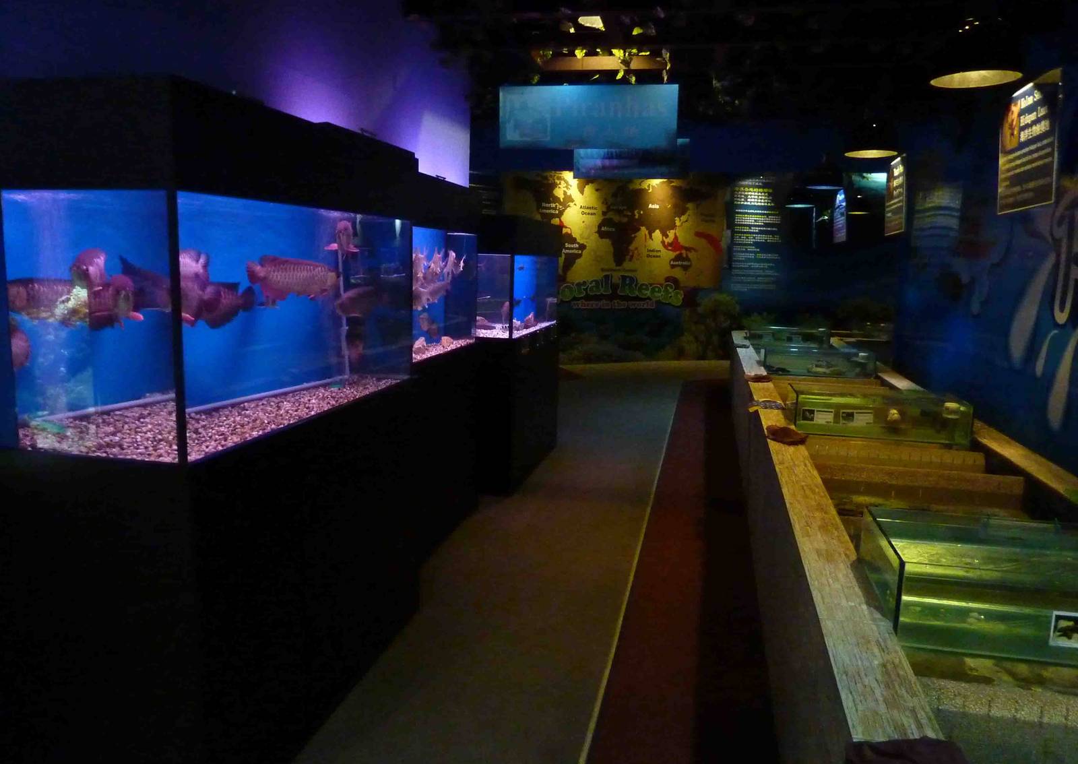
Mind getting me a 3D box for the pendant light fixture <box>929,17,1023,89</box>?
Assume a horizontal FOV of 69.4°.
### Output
[{"bbox_3d":[1.518,-1.150,2.686,0.295,0.207,0.295,3,9,12],"label":"pendant light fixture"}]

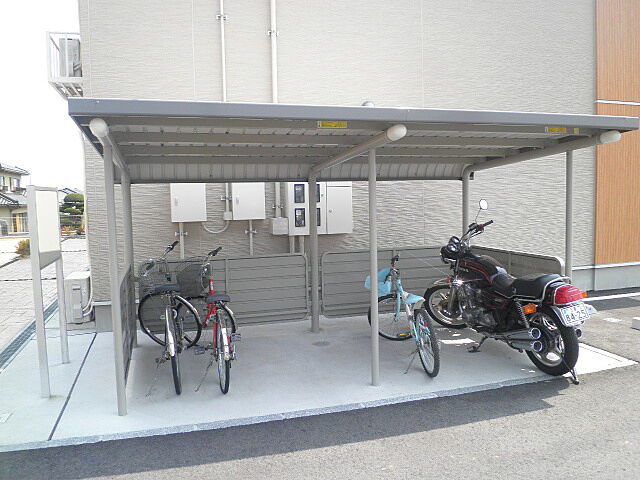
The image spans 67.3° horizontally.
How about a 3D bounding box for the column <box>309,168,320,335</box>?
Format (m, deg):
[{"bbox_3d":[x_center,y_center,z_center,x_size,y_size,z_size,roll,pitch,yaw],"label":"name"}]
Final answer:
[{"bbox_3d":[-0.065,0.147,5.354,0.082,1.782,0.082,-3,6,-17],"label":"column"}]

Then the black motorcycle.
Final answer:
[{"bbox_3d":[1.707,0.423,4.791,0.830,1.380,2.140,-3,6,-17],"label":"black motorcycle"}]

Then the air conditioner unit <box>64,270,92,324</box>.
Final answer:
[{"bbox_3d":[-2.909,0.677,5.911,0.290,0.530,0.760,-3,6,-17],"label":"air conditioner unit"}]

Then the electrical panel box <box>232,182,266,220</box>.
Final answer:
[{"bbox_3d":[-0.895,-0.487,5.960,0.406,0.475,0.170,-3,4,-18],"label":"electrical panel box"}]

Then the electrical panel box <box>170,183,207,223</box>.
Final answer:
[{"bbox_3d":[-1.577,-0.457,5.741,0.410,0.481,0.170,-3,4,-18],"label":"electrical panel box"}]

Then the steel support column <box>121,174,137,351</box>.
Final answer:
[{"bbox_3d":[-2.002,0.206,5.089,0.082,1.851,0.082,-3,4,-18],"label":"steel support column"}]

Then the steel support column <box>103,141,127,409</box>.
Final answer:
[{"bbox_3d":[-1.383,0.281,3.238,0.062,1.848,0.062,-3,6,-17],"label":"steel support column"}]

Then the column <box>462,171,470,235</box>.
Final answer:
[{"bbox_3d":[1.931,0.069,6.353,0.081,1.988,0.081,-3,4,-18],"label":"column"}]

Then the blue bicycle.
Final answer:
[{"bbox_3d":[0.884,0.707,4.788,0.540,0.970,1.560,-2,4,-6],"label":"blue bicycle"}]

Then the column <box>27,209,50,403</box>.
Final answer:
[{"bbox_3d":[-2.059,0.401,3.518,0.060,1.545,0.060,-3,6,-17],"label":"column"}]

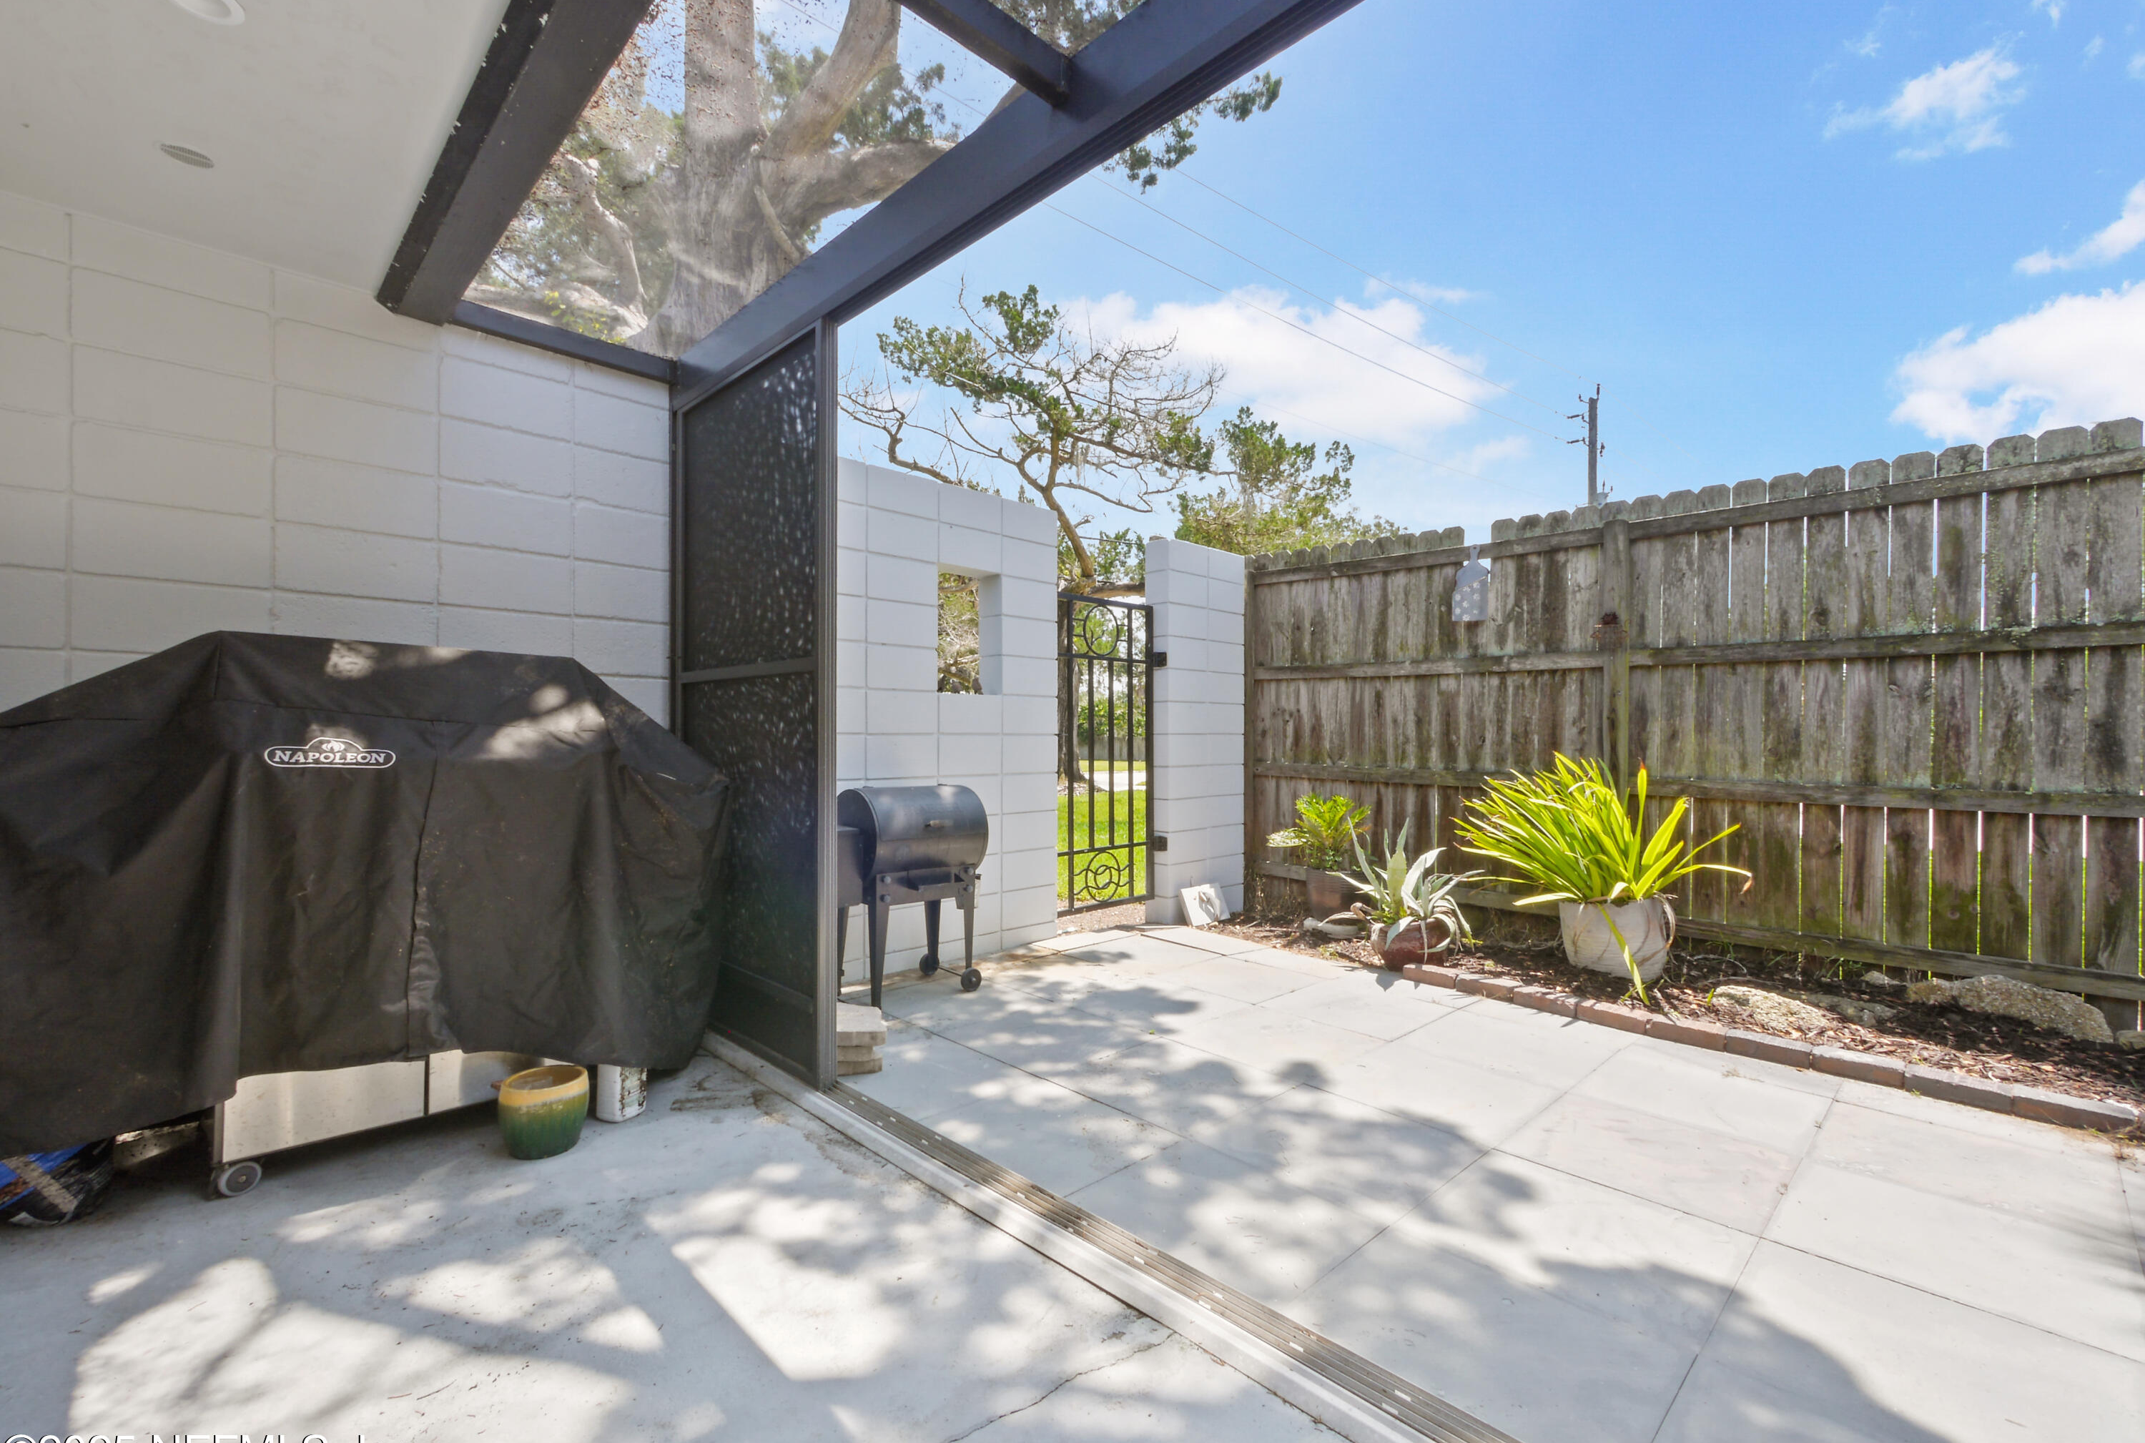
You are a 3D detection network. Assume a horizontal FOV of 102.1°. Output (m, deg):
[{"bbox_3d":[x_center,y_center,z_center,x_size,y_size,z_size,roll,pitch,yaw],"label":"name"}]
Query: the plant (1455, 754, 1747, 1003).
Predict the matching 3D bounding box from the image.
[{"bbox_3d":[2.439,0.657,4.031,1.010,1.020,1.162,1,-1,-45],"label":"plant"}]

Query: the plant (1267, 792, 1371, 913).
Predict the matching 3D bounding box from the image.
[{"bbox_3d":[1.472,0.809,5.120,0.545,0.788,0.586,1,-1,-45],"label":"plant"}]

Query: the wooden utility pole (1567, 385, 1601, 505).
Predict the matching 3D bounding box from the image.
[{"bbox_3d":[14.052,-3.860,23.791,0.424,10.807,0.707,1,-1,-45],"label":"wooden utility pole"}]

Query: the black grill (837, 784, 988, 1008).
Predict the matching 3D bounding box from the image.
[{"bbox_3d":[-0.823,0.707,3.591,0.475,0.909,0.909,-1,-1,45],"label":"black grill"}]

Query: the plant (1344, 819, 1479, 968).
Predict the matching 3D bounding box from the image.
[{"bbox_3d":[1.659,0.822,4.231,0.586,0.697,0.606,1,-1,-45],"label":"plant"}]

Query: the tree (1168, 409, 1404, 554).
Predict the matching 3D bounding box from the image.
[{"bbox_3d":[5.258,-3.123,22.266,5.757,9.292,5.454,0,-1,0],"label":"tree"}]

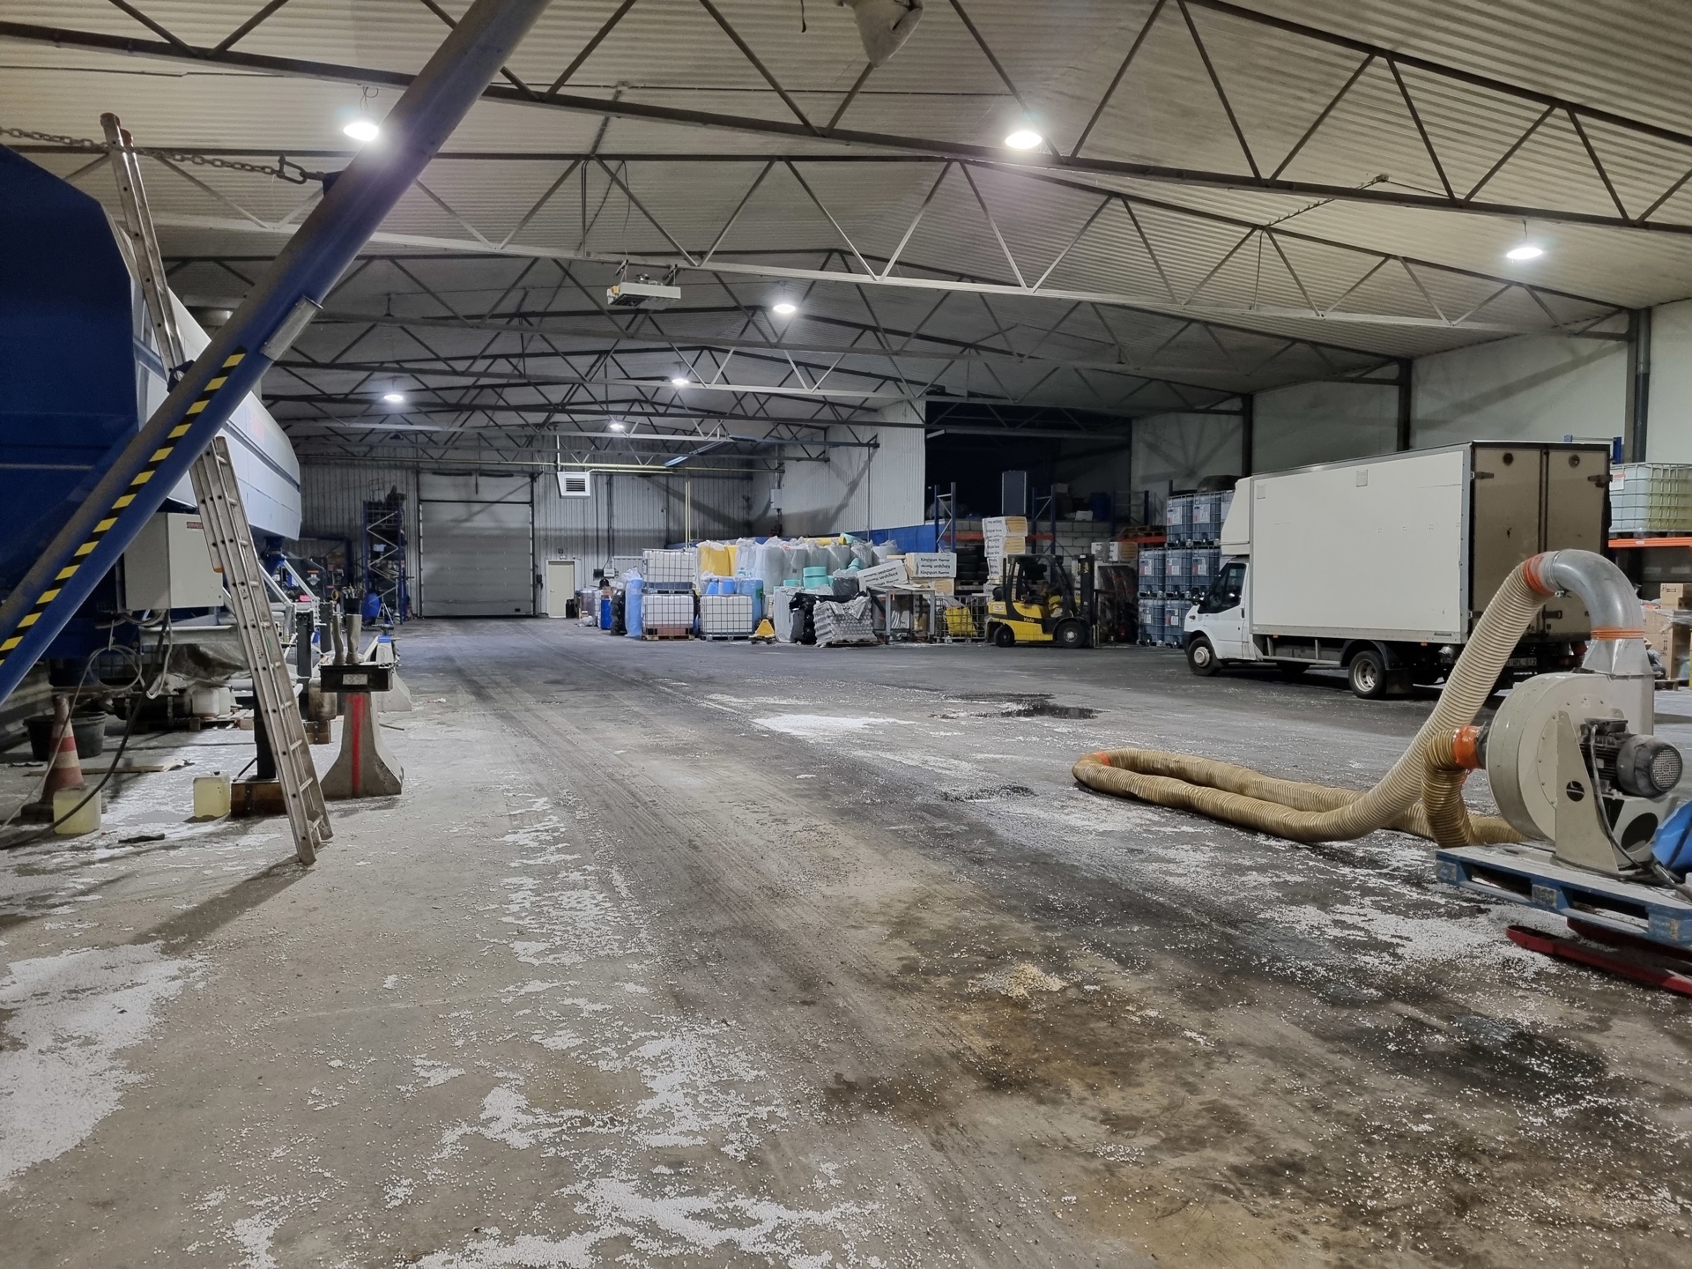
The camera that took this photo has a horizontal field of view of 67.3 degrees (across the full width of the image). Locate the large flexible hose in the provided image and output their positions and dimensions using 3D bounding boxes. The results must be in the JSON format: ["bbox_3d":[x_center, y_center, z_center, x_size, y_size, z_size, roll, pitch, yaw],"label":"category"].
[{"bbox_3d":[3.168,0.396,8.602,2.050,1.900,5.350,-1,3,-12],"label":"large flexible hose"}]

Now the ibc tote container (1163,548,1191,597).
[{"bbox_3d":[8.141,-1.457,29.196,1.200,1.160,1.000,-1,3,-19],"label":"ibc tote container"}]

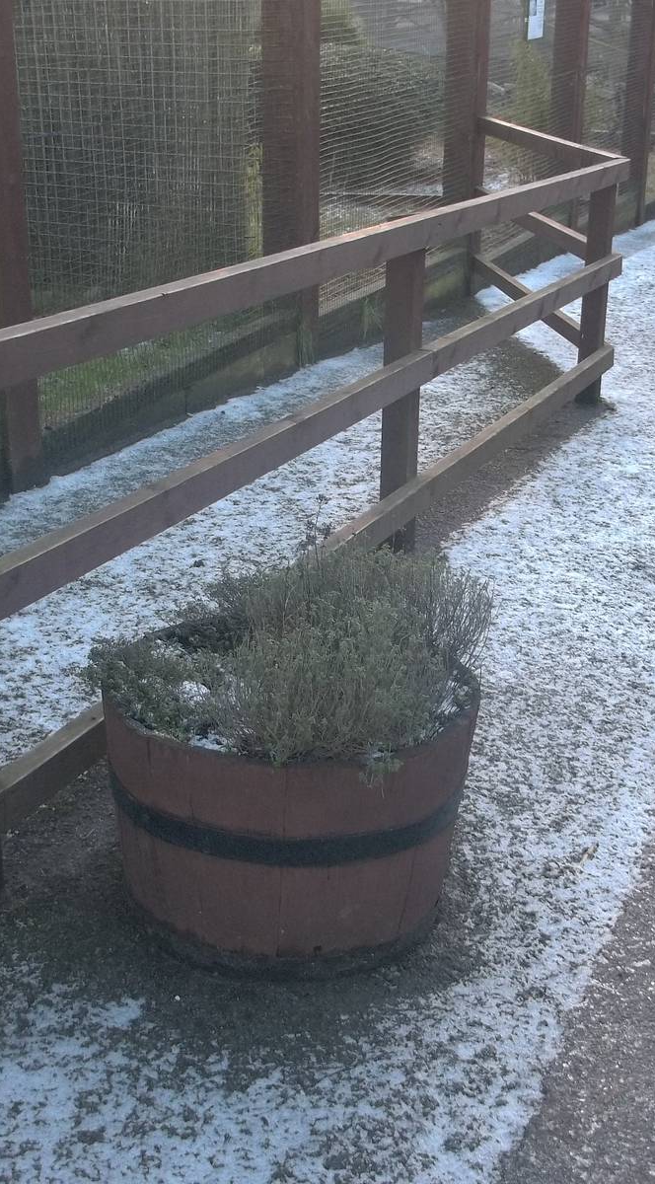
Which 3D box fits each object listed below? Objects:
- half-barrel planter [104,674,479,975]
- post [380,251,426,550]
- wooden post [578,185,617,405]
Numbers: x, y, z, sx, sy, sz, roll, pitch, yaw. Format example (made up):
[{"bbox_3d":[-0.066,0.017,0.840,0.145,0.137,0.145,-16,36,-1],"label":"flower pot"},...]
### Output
[{"bbox_3d":[-0.064,0.349,2.694,0.648,0.426,0.648,1,21,0],"label":"half-barrel planter"},{"bbox_3d":[0.216,-0.568,4.377,0.082,0.971,0.082,9,22,22],"label":"post"},{"bbox_3d":[1.129,-1.260,6.312,0.082,0.971,0.082,9,22,22],"label":"wooden post"}]

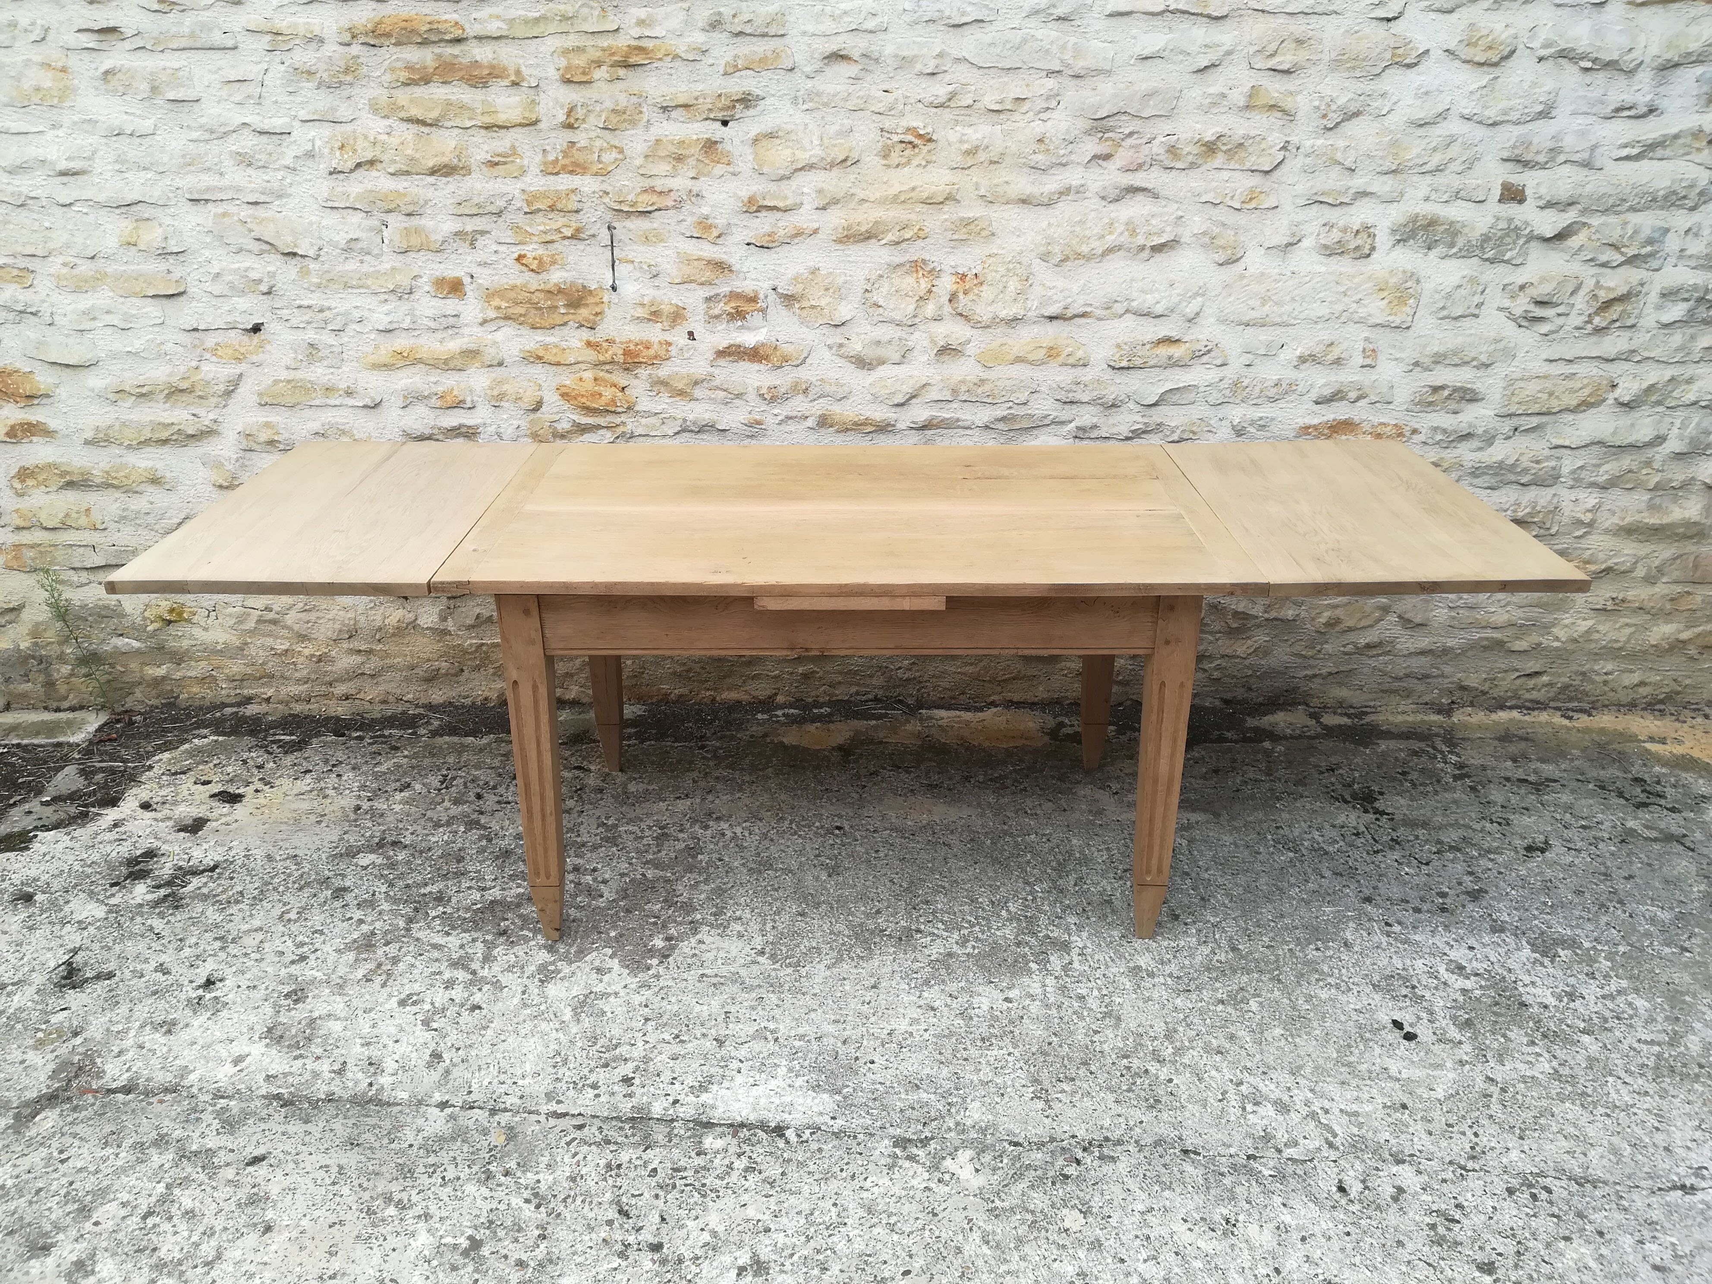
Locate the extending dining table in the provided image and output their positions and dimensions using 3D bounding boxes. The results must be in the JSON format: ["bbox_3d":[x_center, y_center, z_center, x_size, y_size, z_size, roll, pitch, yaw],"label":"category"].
[{"bbox_3d":[-0.011,0.083,2.592,2.390,0.763,0.800,0,25,0],"label":"extending dining table"}]

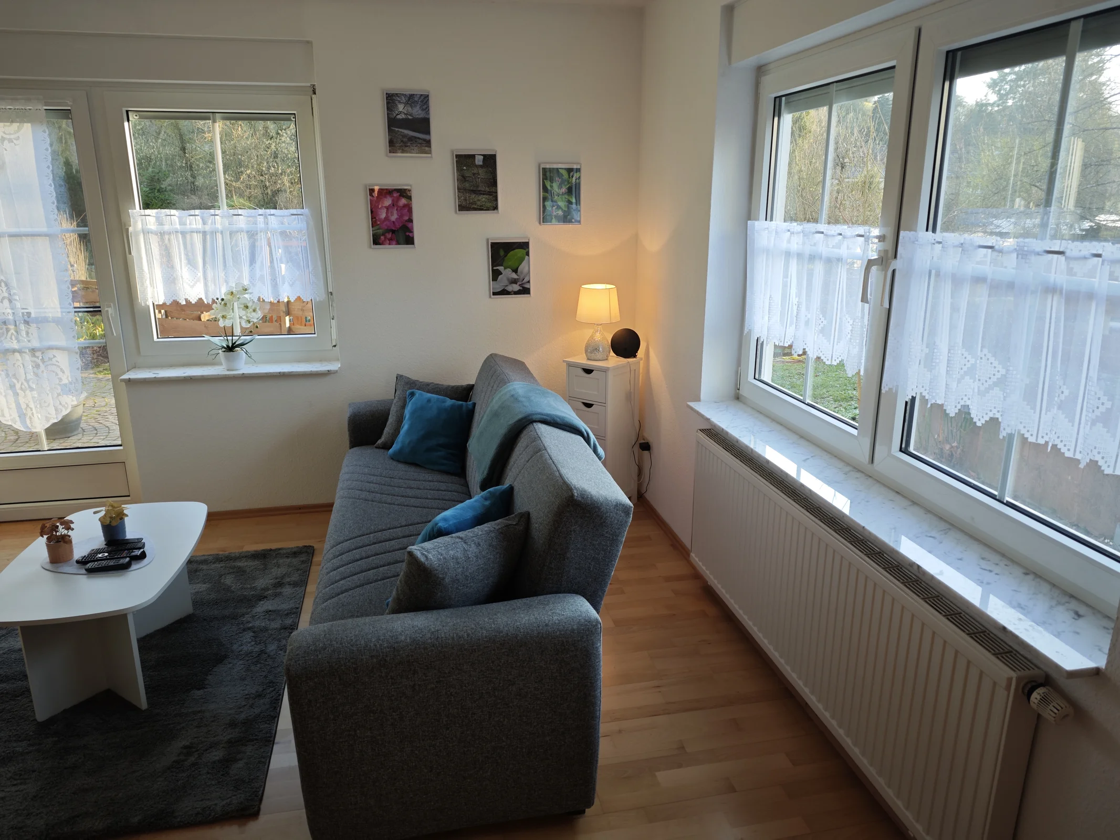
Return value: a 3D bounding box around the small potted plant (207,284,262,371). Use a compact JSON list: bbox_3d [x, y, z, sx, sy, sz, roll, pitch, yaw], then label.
[{"bbox_3d":[-1.671,-0.483,3.825,0.268,0.428,0.180,-3,16,-11],"label":"small potted plant"}]

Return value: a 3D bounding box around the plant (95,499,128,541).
[{"bbox_3d":[-1.607,0.365,2.673,0.112,0.139,0.102,-3,16,-11],"label":"plant"}]

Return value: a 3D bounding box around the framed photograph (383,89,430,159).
[{"bbox_3d":[-0.739,-1.442,3.632,0.216,0.305,0.020,-3,16,-11],"label":"framed photograph"}]

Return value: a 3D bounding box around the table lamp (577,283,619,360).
[{"bbox_3d":[0.201,-0.510,3.925,0.232,0.380,0.232,0,16,0],"label":"table lamp"}]

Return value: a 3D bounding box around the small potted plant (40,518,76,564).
[{"bbox_3d":[-1.734,0.416,2.574,0.110,0.143,0.106,-3,16,-11],"label":"small potted plant"}]

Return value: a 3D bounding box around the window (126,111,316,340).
[{"bbox_3d":[-1.676,-0.954,3.734,0.780,1.090,0.080,-3,16,-11],"label":"window"}]

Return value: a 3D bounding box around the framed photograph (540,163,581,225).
[{"bbox_3d":[0.003,-1.166,3.852,0.216,0.305,0.018,-3,16,-11],"label":"framed photograph"}]

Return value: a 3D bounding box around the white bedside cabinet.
[{"bbox_3d":[0.232,0.076,4.048,0.302,0.820,0.302,12,20,37],"label":"white bedside cabinet"}]

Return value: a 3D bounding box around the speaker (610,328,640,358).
[{"bbox_3d":[0.350,-0.410,3.988,0.150,0.143,0.150,12,20,37],"label":"speaker"}]

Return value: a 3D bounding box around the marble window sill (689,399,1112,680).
[{"bbox_3d":[0.866,0.199,2.317,0.246,0.020,1.964,-3,16,-11],"label":"marble window sill"}]

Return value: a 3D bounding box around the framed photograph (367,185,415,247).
[{"bbox_3d":[-0.841,-1.015,3.723,0.216,0.305,0.018,-3,16,-11],"label":"framed photograph"}]

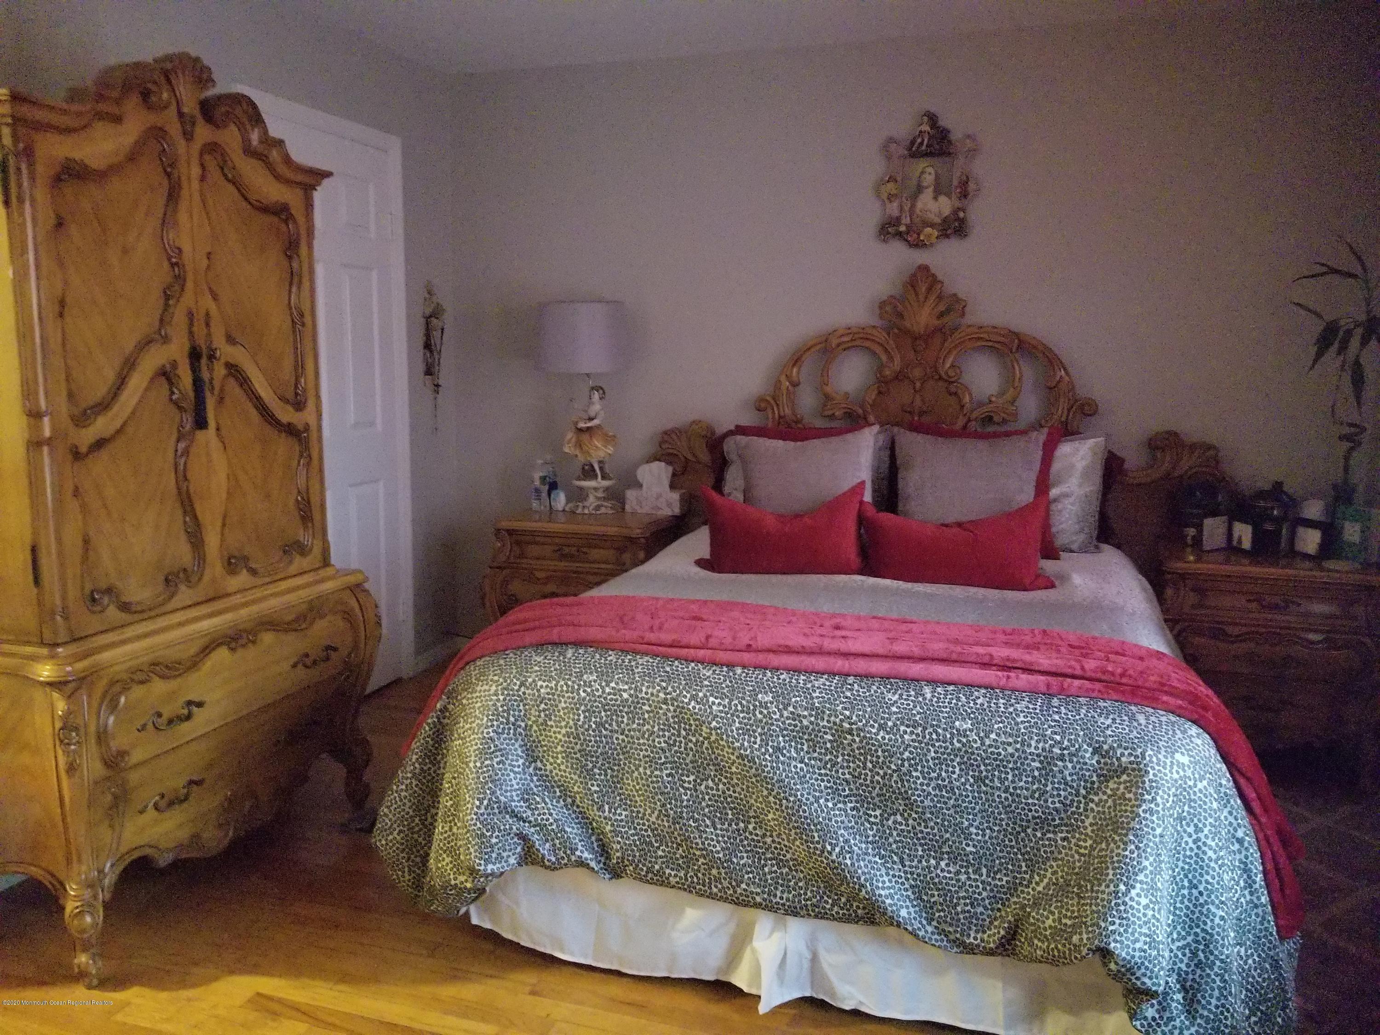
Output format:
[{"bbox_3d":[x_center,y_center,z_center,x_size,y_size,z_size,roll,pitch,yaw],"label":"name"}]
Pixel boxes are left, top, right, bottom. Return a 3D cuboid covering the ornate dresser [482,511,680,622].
[{"bbox_3d":[-0.353,0.353,3.925,0.670,0.695,0.480,3,9,17],"label":"ornate dresser"}]

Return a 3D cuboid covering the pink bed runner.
[{"bbox_3d":[0.330,0.490,2.315,1.800,0.470,0.580,3,9,17],"label":"pink bed runner"}]

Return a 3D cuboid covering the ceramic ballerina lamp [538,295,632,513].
[{"bbox_3d":[-0.403,-0.419,3.992,0.360,0.810,0.360,1,8,0],"label":"ceramic ballerina lamp"}]

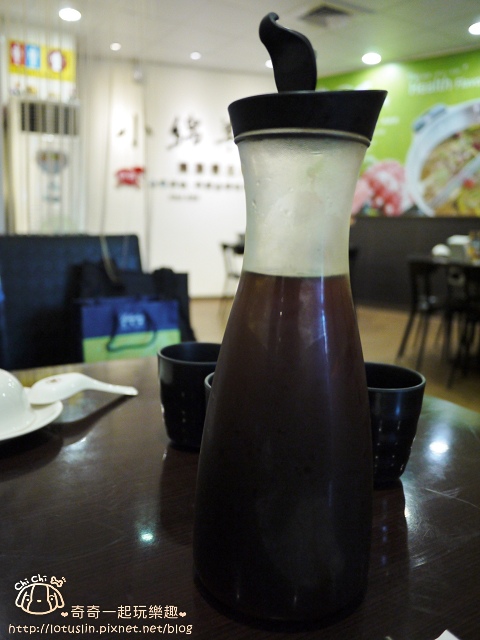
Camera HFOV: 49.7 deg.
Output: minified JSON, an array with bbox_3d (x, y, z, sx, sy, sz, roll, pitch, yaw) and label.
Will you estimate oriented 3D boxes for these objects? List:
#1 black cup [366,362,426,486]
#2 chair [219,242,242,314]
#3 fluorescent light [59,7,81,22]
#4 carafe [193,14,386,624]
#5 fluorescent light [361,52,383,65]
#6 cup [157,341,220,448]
[{"bbox_3d":[0.100,0.082,0.409,0.082,0.079,0.082,2,10,0],"label":"black cup"},{"bbox_3d":[0.093,-0.366,5.216,0.450,0.790,0.480,11,13,40],"label":"chair"},{"bbox_3d":[-1.561,-2.819,4.739,0.190,0.050,0.190,2,10,0],"label":"fluorescent light"},{"bbox_3d":[0.027,-0.002,0.267,0.099,0.288,0.099,2,10,0],"label":"carafe"},{"bbox_3d":[1.445,-2.870,5.638,0.190,0.050,0.190,2,10,0],"label":"fluorescent light"},{"bbox_3d":[-0.032,0.068,0.461,0.082,0.079,0.082,2,10,0],"label":"cup"}]

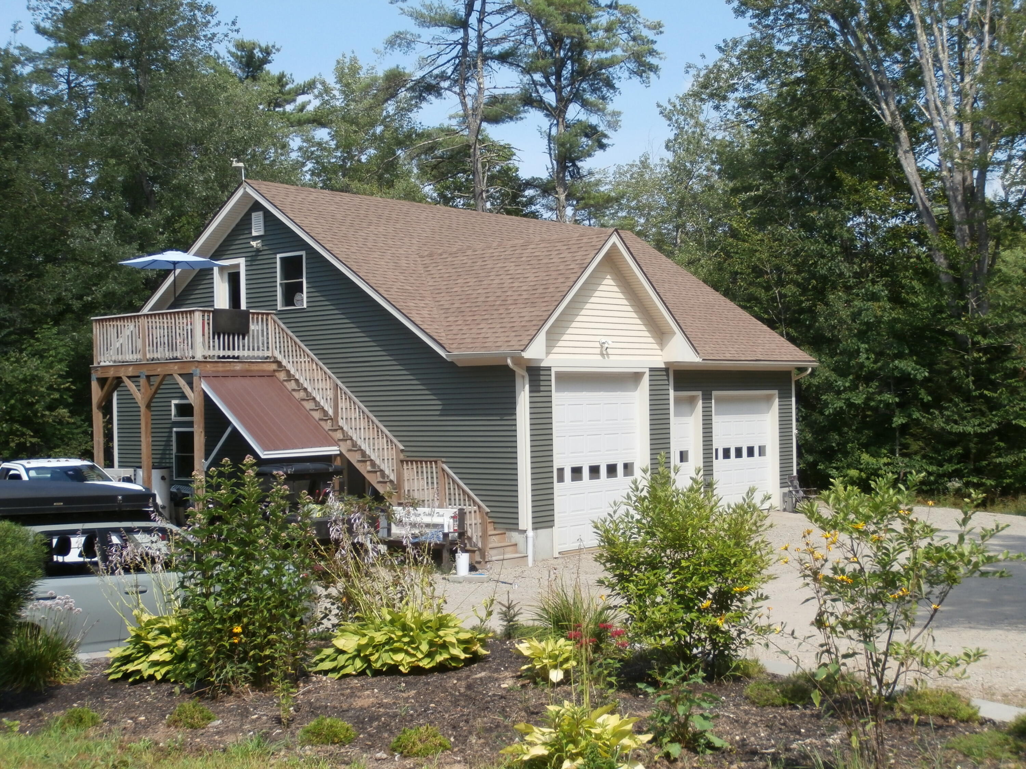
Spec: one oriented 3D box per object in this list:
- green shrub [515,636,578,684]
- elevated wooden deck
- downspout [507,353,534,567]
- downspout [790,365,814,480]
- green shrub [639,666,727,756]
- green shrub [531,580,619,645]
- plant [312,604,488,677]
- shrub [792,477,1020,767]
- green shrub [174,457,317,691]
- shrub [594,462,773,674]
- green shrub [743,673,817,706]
[{"bbox_3d":[0.203,1.668,8.500,0.381,0.270,0.343,-1,-1,1],"label":"green shrub"},{"bbox_3d":[-4.270,0.959,27.441,9.350,4.880,3.100,-2,-1,40],"label":"elevated wooden deck"},{"bbox_3d":[0.146,1.427,25.499,0.100,3.850,0.590,-2,-1,40],"label":"downspout"},{"bbox_3d":[7.634,1.340,36.809,0.620,3.550,0.120,-2,-1,40],"label":"downspout"},{"bbox_3d":[0.828,1.548,6.800,0.430,0.400,0.387,-1,-1,7],"label":"green shrub"},{"bbox_3d":[0.414,1.579,9.350,0.586,0.500,0.528,-1,-1,3],"label":"green shrub"},{"bbox_3d":[-0.741,1.655,9.100,1.152,0.430,1.037,-1,-1,-5],"label":"plant"},{"bbox_3d":[2.060,1.157,7.300,1.193,1.343,1.014,-1,-1,16],"label":"shrub"},{"bbox_3d":[-1.643,1.134,8.550,0.881,1.376,0.749,-1,-1,-11],"label":"green shrub"},{"bbox_3d":[1.030,1.115,8.400,1.078,1.297,0.992,-1,-1,7],"label":"shrub"},{"bbox_3d":[1.497,1.662,7.800,0.413,0.170,0.351,-1,-1,11],"label":"green shrub"}]

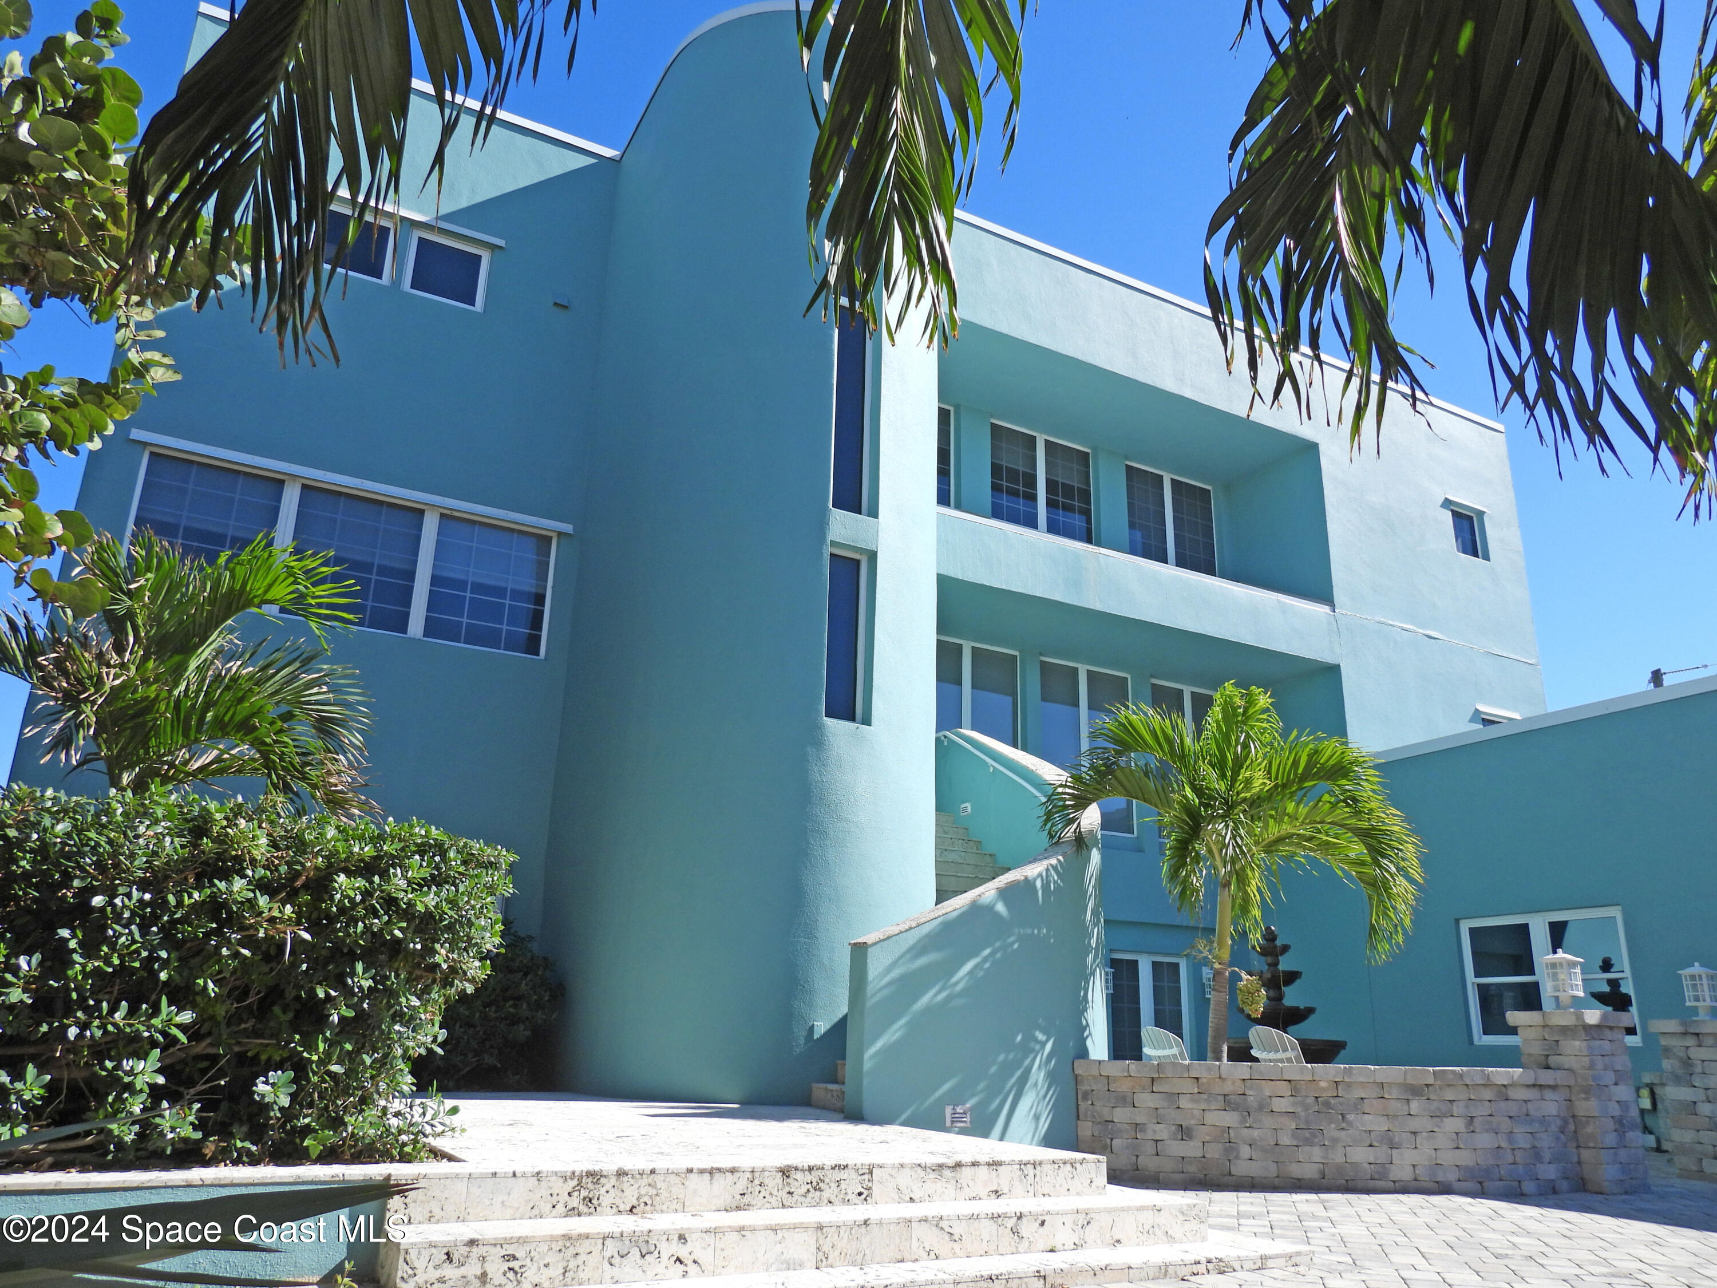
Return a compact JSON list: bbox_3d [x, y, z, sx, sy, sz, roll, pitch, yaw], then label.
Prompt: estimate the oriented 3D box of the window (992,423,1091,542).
[{"bbox_3d":[2.835,-2.430,18.412,1.930,1.720,0.120,11,-20,-26],"label":"window"}]

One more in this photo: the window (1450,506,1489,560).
[{"bbox_3d":[10.092,-1.780,19.746,0.856,0.794,0.140,11,-20,-26],"label":"window"}]

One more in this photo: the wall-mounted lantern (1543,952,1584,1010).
[{"bbox_3d":[5.372,2.563,9.086,0.235,0.444,0.235,11,-20,-26],"label":"wall-mounted lantern"}]

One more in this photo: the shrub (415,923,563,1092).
[{"bbox_3d":[-3.345,3.201,10.551,1.350,1.371,1.250,11,-20,-26],"label":"shrub"}]

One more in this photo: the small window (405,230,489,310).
[{"bbox_3d":[-4.668,-4.249,13.553,0.873,0.829,0.120,11,-20,-26],"label":"small window"}]

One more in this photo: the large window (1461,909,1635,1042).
[{"bbox_3d":[8.007,3.890,13.854,0.120,1.469,1.989,11,-20,-26],"label":"large window"}]

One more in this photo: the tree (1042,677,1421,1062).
[{"bbox_3d":[2.999,2.179,9.561,2.950,3.819,2.750,-4,-19,17],"label":"tree"}]

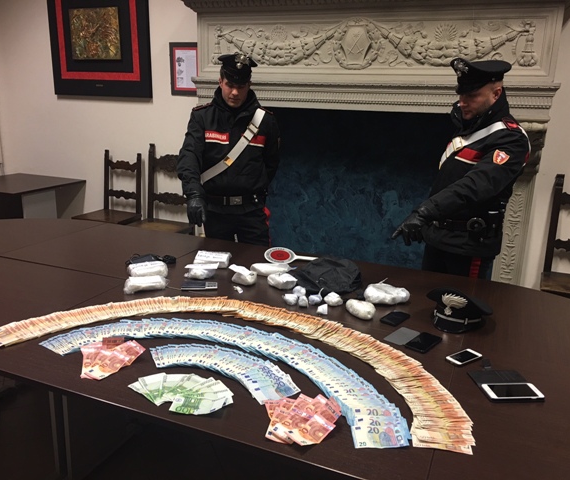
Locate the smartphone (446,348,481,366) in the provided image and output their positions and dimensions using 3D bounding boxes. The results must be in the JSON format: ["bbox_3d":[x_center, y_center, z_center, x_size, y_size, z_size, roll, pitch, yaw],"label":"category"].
[{"bbox_3d":[0.599,0.394,1.790,0.116,0.009,0.059,-9,19,-34],"label":"smartphone"}]

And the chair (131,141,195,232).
[{"bbox_3d":[-1.072,-0.202,4.505,0.500,1.130,0.440,8,17,22],"label":"chair"}]

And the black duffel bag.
[{"bbox_3d":[0.197,0.145,2.459,0.320,0.115,0.260,3,15,7],"label":"black duffel bag"}]

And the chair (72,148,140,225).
[{"bbox_3d":[-1.567,-0.238,4.760,0.465,1.040,0.430,8,17,22],"label":"chair"}]

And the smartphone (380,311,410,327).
[{"bbox_3d":[0.428,0.308,2.087,0.068,0.010,0.130,13,19,37],"label":"smartphone"}]

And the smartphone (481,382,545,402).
[{"bbox_3d":[0.672,0.451,1.582,0.158,0.013,0.079,0,15,-6],"label":"smartphone"}]

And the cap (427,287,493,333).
[{"bbox_3d":[0.666,0.264,2.049,0.255,0.128,0.250,-13,21,-43],"label":"cap"}]

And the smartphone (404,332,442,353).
[{"bbox_3d":[0.489,0.364,1.887,0.074,0.010,0.138,14,20,38],"label":"smartphone"}]

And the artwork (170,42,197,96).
[{"bbox_3d":[-0.789,-1.379,4.341,0.320,0.410,0.025,8,17,22],"label":"artwork"}]

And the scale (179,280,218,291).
[{"bbox_3d":[-0.373,0.208,2.361,0.152,0.018,0.088,0,15,-7],"label":"scale"}]

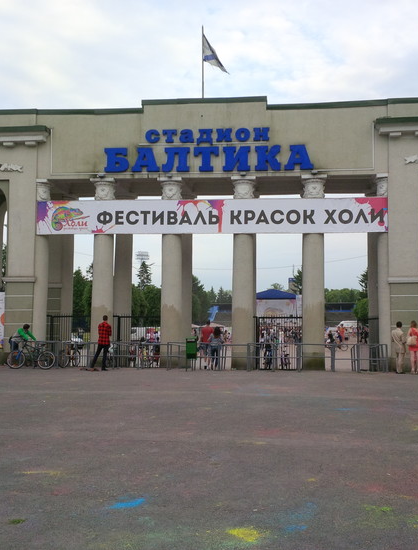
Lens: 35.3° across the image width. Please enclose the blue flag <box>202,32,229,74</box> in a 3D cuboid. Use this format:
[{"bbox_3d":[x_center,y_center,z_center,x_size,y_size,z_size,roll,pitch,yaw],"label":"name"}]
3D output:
[{"bbox_3d":[0.245,-8.321,24.725,0.946,1.550,0.250,0,-4,6],"label":"blue flag"}]

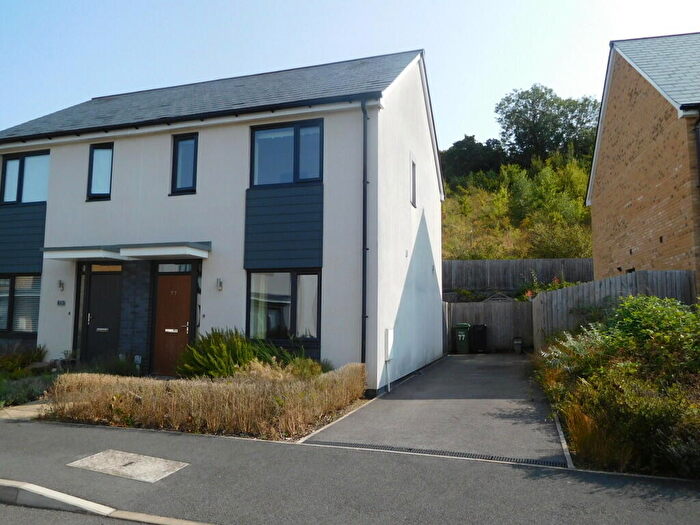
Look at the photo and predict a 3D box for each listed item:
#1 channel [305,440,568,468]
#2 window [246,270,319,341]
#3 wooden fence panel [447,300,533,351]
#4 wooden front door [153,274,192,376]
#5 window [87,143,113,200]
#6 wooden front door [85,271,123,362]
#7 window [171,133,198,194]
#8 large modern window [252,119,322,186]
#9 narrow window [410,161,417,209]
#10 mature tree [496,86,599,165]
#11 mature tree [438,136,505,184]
[{"bbox_3d":[0.774,1.954,5.125,2.634,0.080,0.139,-1,-5,18],"label":"channel"},{"bbox_3d":[-1.243,0.797,9.599,1.556,1.355,0.100,-1,-5,18],"label":"window"},{"bbox_3d":[4.866,2.295,17.761,2.911,1.774,0.080,-1,-5,18],"label":"wooden fence panel"},{"bbox_3d":[-3.617,1.291,10.387,0.833,2.053,0.090,-1,-5,18],"label":"wooden front door"},{"bbox_3d":[-5.517,-2.004,11.251,0.659,1.308,0.100,-1,-5,18],"label":"window"},{"bbox_3d":[-5.307,1.301,10.931,0.841,2.066,0.090,-1,-5,18],"label":"wooden front door"},{"bbox_3d":[-3.424,-2.051,10.580,0.610,1.299,0.100,-1,-5,18],"label":"window"},{"bbox_3d":[-1.222,-2.108,9.875,1.544,1.260,0.100,-1,-5,18],"label":"large modern window"},{"bbox_3d":[1.504,-1.952,12.554,0.100,1.102,0.625,-1,-5,18],"label":"narrow window"},{"bbox_3d":[20.933,-14.026,53.638,10.758,9.788,10.500,-1,-5,18],"label":"mature tree"},{"bbox_3d":[13.181,-11.282,55.881,7.653,5.872,7.500,-1,-5,18],"label":"mature tree"}]

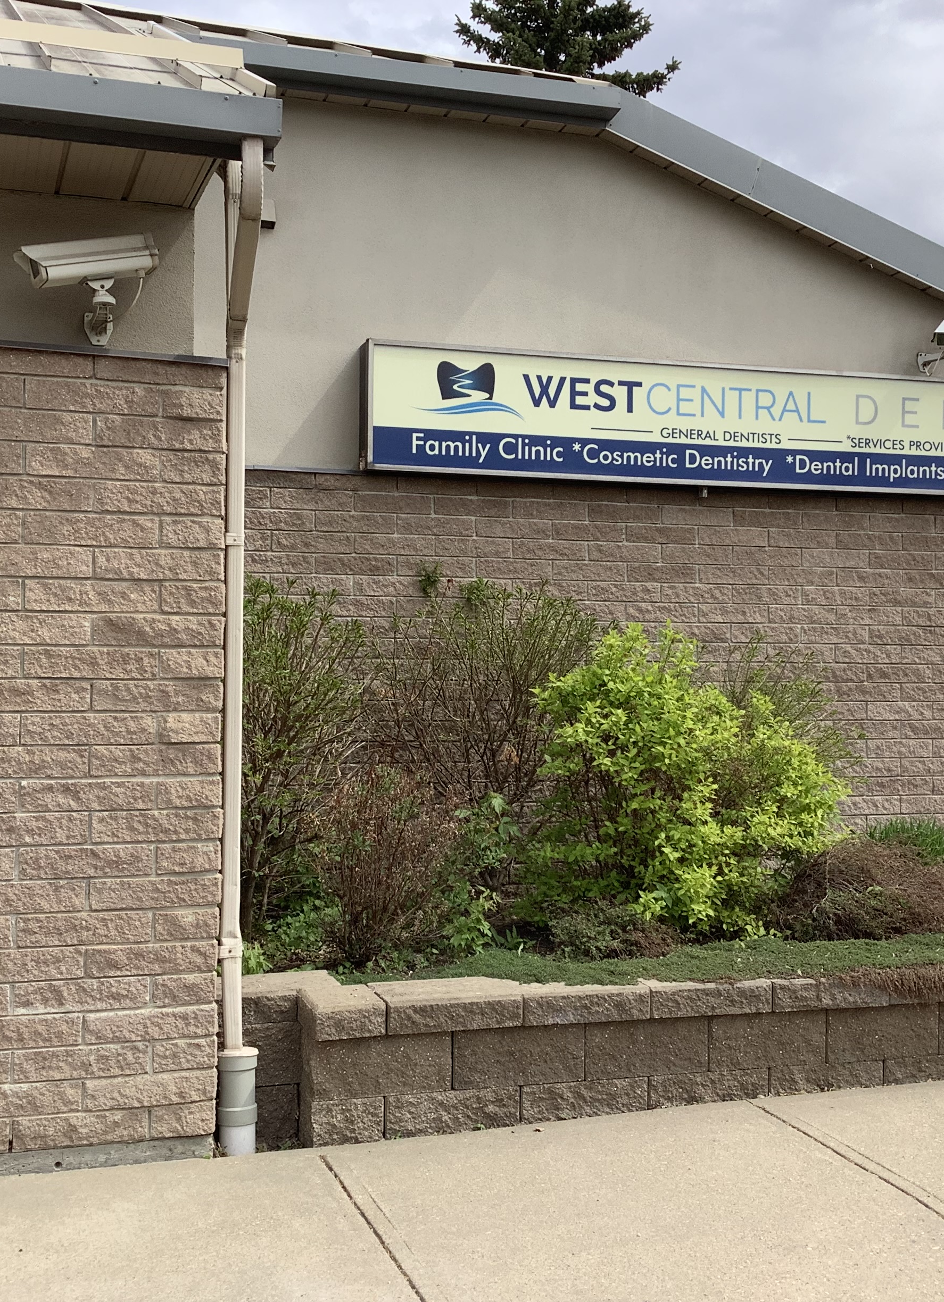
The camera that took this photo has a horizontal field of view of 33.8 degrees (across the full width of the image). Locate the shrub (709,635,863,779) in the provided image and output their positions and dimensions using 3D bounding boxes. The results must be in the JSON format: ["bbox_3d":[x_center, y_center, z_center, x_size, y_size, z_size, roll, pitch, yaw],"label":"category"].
[{"bbox_3d":[1.408,0.520,7.326,0.967,1.201,0.900,1,0,-17],"label":"shrub"}]

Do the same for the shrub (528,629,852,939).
[{"bbox_3d":[0.933,0.510,6.606,1.371,1.243,1.250,1,0,0],"label":"shrub"}]

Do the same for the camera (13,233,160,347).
[{"bbox_3d":[-1.141,-1.065,4.580,0.385,0.310,0.200,1,0,-37],"label":"camera"}]

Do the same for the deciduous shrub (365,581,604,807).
[{"bbox_3d":[0.071,0.391,7.045,1.089,1.428,0.950,1,0,-17],"label":"deciduous shrub"}]

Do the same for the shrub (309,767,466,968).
[{"bbox_3d":[-0.297,0.764,5.572,0.558,0.697,0.580,1,0,0],"label":"shrub"}]

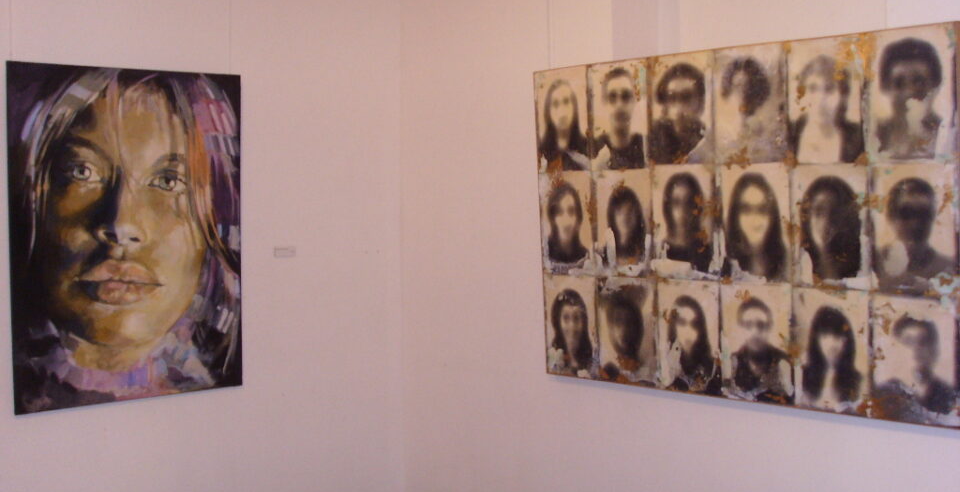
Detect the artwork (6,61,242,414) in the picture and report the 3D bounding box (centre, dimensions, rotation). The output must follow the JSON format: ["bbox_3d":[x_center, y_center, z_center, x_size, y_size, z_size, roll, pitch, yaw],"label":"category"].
[{"bbox_3d":[-1.383,-0.041,4.332,0.959,1.335,0.035,-3,4,-41],"label":"artwork"}]

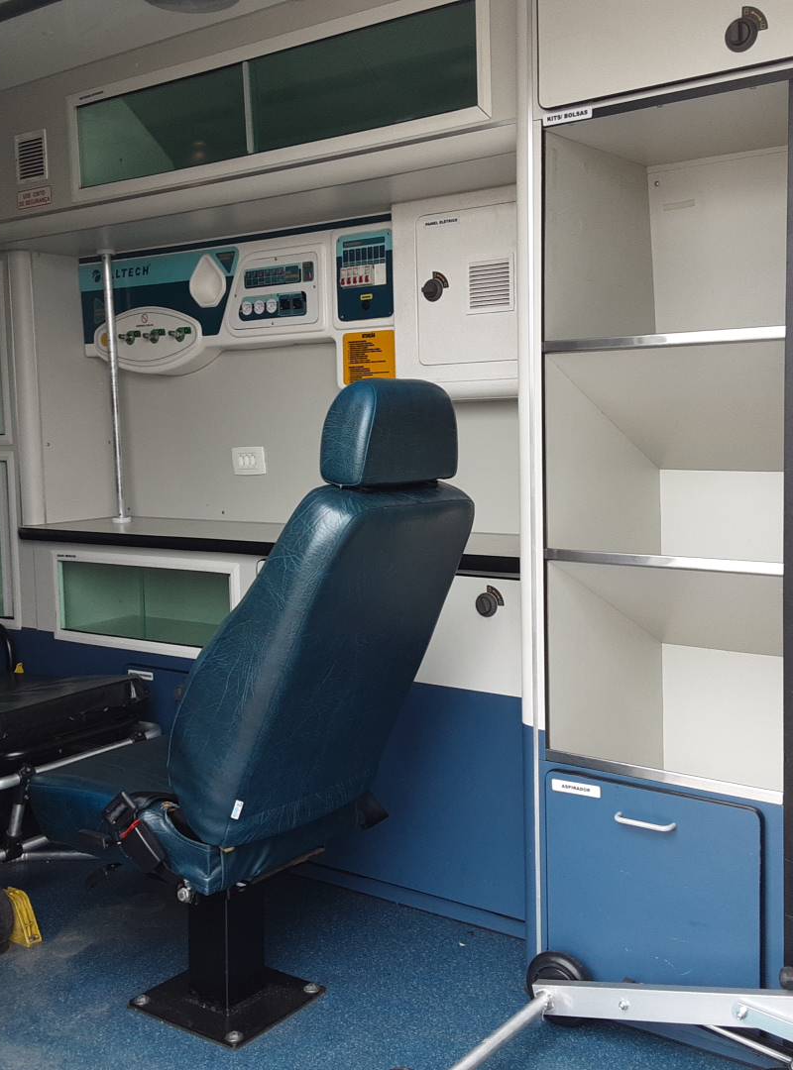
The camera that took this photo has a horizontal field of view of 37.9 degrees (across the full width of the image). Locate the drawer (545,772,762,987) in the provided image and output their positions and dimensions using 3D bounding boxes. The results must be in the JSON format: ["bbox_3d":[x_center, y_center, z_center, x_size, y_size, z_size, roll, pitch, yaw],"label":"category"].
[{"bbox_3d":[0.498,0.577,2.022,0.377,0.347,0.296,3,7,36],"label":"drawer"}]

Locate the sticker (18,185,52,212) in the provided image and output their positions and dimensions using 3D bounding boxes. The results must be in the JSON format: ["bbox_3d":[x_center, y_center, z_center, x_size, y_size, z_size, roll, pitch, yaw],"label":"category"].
[{"bbox_3d":[-0.906,-0.843,2.891,0.131,0.044,0.006,3,7,36],"label":"sticker"}]

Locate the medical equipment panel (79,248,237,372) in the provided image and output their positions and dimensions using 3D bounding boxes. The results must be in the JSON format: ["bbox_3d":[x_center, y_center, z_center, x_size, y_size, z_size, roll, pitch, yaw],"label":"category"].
[{"bbox_3d":[-0.653,-0.619,3.250,0.622,0.328,0.112,3,7,36],"label":"medical equipment panel"}]

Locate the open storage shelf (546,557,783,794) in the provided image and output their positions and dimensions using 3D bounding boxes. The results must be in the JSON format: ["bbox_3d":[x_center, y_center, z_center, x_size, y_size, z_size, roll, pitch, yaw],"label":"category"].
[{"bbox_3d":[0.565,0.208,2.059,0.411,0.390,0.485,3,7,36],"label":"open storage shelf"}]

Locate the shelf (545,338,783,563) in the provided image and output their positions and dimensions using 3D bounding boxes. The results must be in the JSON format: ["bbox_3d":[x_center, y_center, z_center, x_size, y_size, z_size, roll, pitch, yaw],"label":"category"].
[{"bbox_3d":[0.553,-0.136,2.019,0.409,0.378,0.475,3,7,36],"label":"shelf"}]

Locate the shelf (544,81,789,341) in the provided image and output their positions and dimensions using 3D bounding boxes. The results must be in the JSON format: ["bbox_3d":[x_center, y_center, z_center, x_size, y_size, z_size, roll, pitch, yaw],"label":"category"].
[{"bbox_3d":[0.521,-0.500,1.957,0.407,0.365,0.393,3,7,36],"label":"shelf"}]

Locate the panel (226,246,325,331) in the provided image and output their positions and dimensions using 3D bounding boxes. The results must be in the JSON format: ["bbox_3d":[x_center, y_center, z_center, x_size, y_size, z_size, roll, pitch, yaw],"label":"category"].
[{"bbox_3d":[-0.302,-0.627,2.981,0.311,0.207,0.071,3,7,36],"label":"panel"}]

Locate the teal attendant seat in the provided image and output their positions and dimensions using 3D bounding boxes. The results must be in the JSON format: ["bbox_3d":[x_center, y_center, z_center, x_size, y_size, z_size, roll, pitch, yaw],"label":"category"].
[{"bbox_3d":[-0.240,0.297,1.984,0.740,1.093,0.449,3,7,36],"label":"teal attendant seat"}]

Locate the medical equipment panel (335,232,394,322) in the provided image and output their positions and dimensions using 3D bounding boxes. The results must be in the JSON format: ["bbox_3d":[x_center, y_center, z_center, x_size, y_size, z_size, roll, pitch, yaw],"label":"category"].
[{"bbox_3d":[-0.073,-0.629,2.809,0.168,0.208,0.061,3,7,36],"label":"medical equipment panel"}]

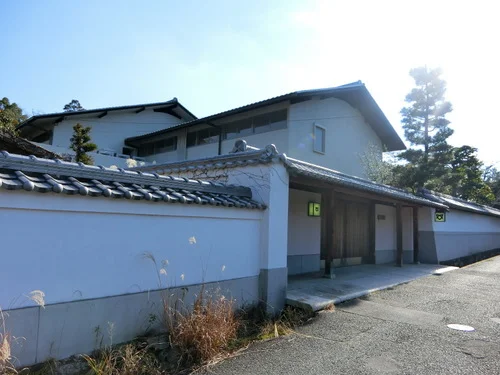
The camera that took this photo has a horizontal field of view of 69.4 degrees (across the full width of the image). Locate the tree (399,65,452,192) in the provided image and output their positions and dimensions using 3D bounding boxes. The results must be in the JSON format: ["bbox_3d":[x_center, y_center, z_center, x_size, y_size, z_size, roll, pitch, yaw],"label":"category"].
[{"bbox_3d":[9.685,-1.358,19.889,2.900,10.200,2.900,-4,-8,40],"label":"tree"}]

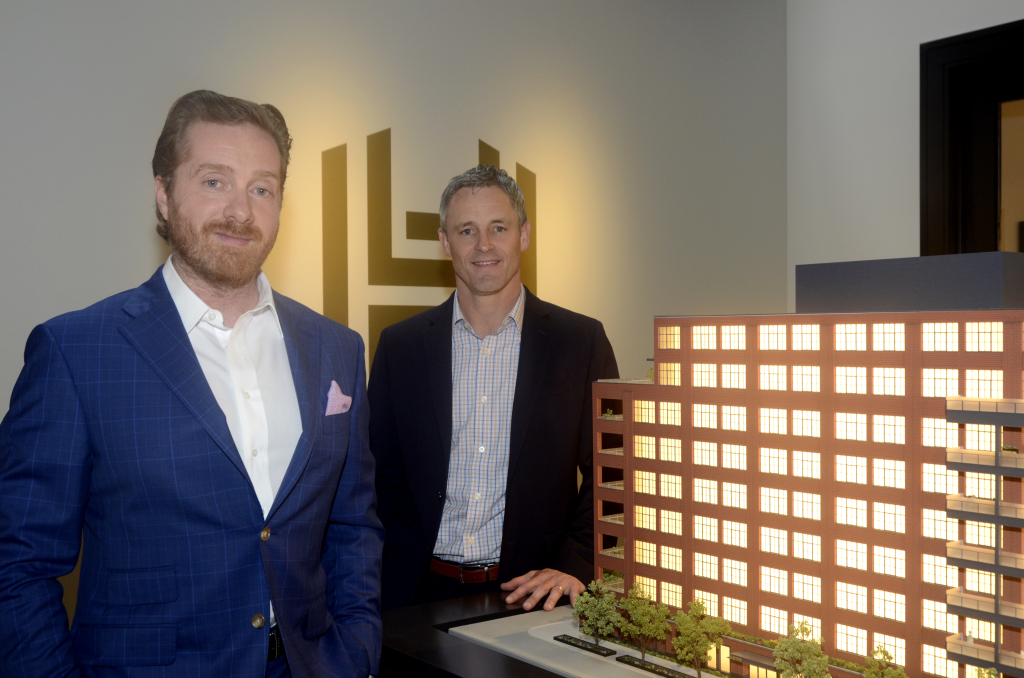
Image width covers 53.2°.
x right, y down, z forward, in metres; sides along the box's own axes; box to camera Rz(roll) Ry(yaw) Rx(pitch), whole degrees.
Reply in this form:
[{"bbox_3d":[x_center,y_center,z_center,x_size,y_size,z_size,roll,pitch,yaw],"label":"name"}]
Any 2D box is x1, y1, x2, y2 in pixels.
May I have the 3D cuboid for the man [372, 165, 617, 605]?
[{"bbox_3d":[-0.025,0.573,2.012,0.530,1.840,0.400,0,1,9],"label":"man"}]

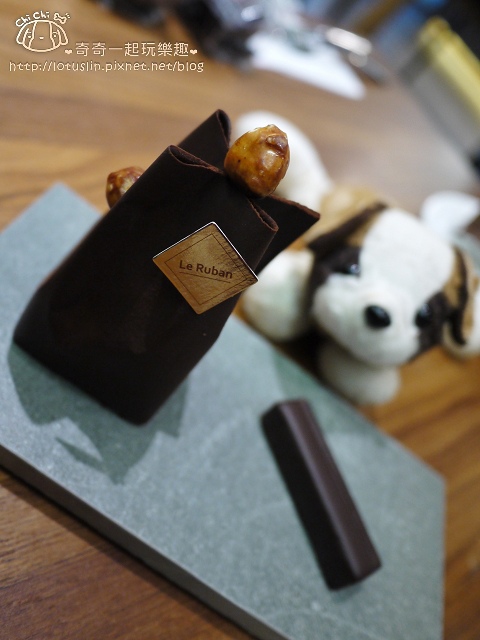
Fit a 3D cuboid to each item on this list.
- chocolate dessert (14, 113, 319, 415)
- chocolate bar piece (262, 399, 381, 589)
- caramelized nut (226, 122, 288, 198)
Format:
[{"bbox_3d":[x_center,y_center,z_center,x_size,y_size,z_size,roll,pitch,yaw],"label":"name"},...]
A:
[{"bbox_3d":[-0.021,-0.017,0.164,0.053,0.095,0.052,38,44,-12],"label":"chocolate dessert"},{"bbox_3d":[0.031,0.067,0.206,0.016,0.015,0.068,-5,65,-41],"label":"chocolate bar piece"},{"bbox_3d":[0.004,-0.041,0.132,0.016,0.018,0.016,38,44,-12],"label":"caramelized nut"}]

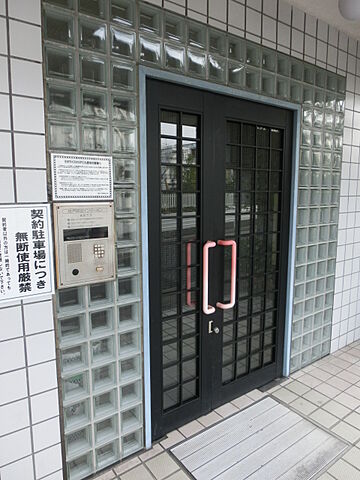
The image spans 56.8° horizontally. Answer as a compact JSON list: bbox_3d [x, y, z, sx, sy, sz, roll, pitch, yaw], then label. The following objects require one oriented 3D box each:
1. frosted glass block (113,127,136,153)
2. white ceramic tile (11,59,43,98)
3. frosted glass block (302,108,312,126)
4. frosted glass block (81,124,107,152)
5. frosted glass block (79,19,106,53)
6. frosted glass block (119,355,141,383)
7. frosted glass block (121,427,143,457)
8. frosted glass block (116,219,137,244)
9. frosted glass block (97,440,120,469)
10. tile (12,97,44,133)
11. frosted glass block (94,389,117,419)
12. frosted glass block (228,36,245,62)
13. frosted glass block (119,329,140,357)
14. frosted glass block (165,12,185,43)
[{"bbox_3d":[-0.305,-0.513,1.754,0.146,0.146,0.090,-6,10,-35],"label":"frosted glass block"},{"bbox_3d":[-0.646,-0.680,1.408,0.121,0.144,0.010,-6,10,-35],"label":"white ceramic tile"},{"bbox_3d":[0.953,-0.946,2.583,0.145,0.145,0.090,-6,10,-35],"label":"frosted glass block"},{"bbox_3d":[-0.431,-0.500,1.643,0.145,0.145,0.090,-6,10,-35],"label":"frosted glass block"},{"bbox_3d":[-0.427,-0.944,1.559,0.145,0.145,0.090,-6,10,-36],"label":"frosted glass block"},{"bbox_3d":[-0.303,0.728,1.930,0.146,0.146,0.090,-6,10,-35],"label":"frosted glass block"},{"bbox_3d":[-0.303,1.194,1.996,0.146,0.146,0.090,-6,10,-35],"label":"frosted glass block"},{"bbox_3d":[-0.304,-0.052,1.798,0.145,0.145,0.090,-6,10,-35],"label":"frosted glass block"},{"bbox_3d":[-0.429,1.207,1.907,0.146,0.146,0.090,-6,10,-35],"label":"frosted glass block"},{"bbox_3d":[-0.647,-0.535,1.425,0.126,0.144,0.010,-6,10,-35],"label":"tile"},{"bbox_3d":[-0.429,0.896,1.863,0.146,0.146,0.090,-6,10,-35],"label":"frosted glass block"},{"bbox_3d":[0.325,-1.197,2.111,0.146,0.146,0.090,-6,10,-35],"label":"frosted glass block"},{"bbox_3d":[-0.303,0.564,1.886,0.147,0.147,0.090,-6,10,-35],"label":"frosted glass block"},{"bbox_3d":[-0.055,-1.151,1.826,0.147,0.147,0.090,-6,10,-35],"label":"frosted glass block"}]

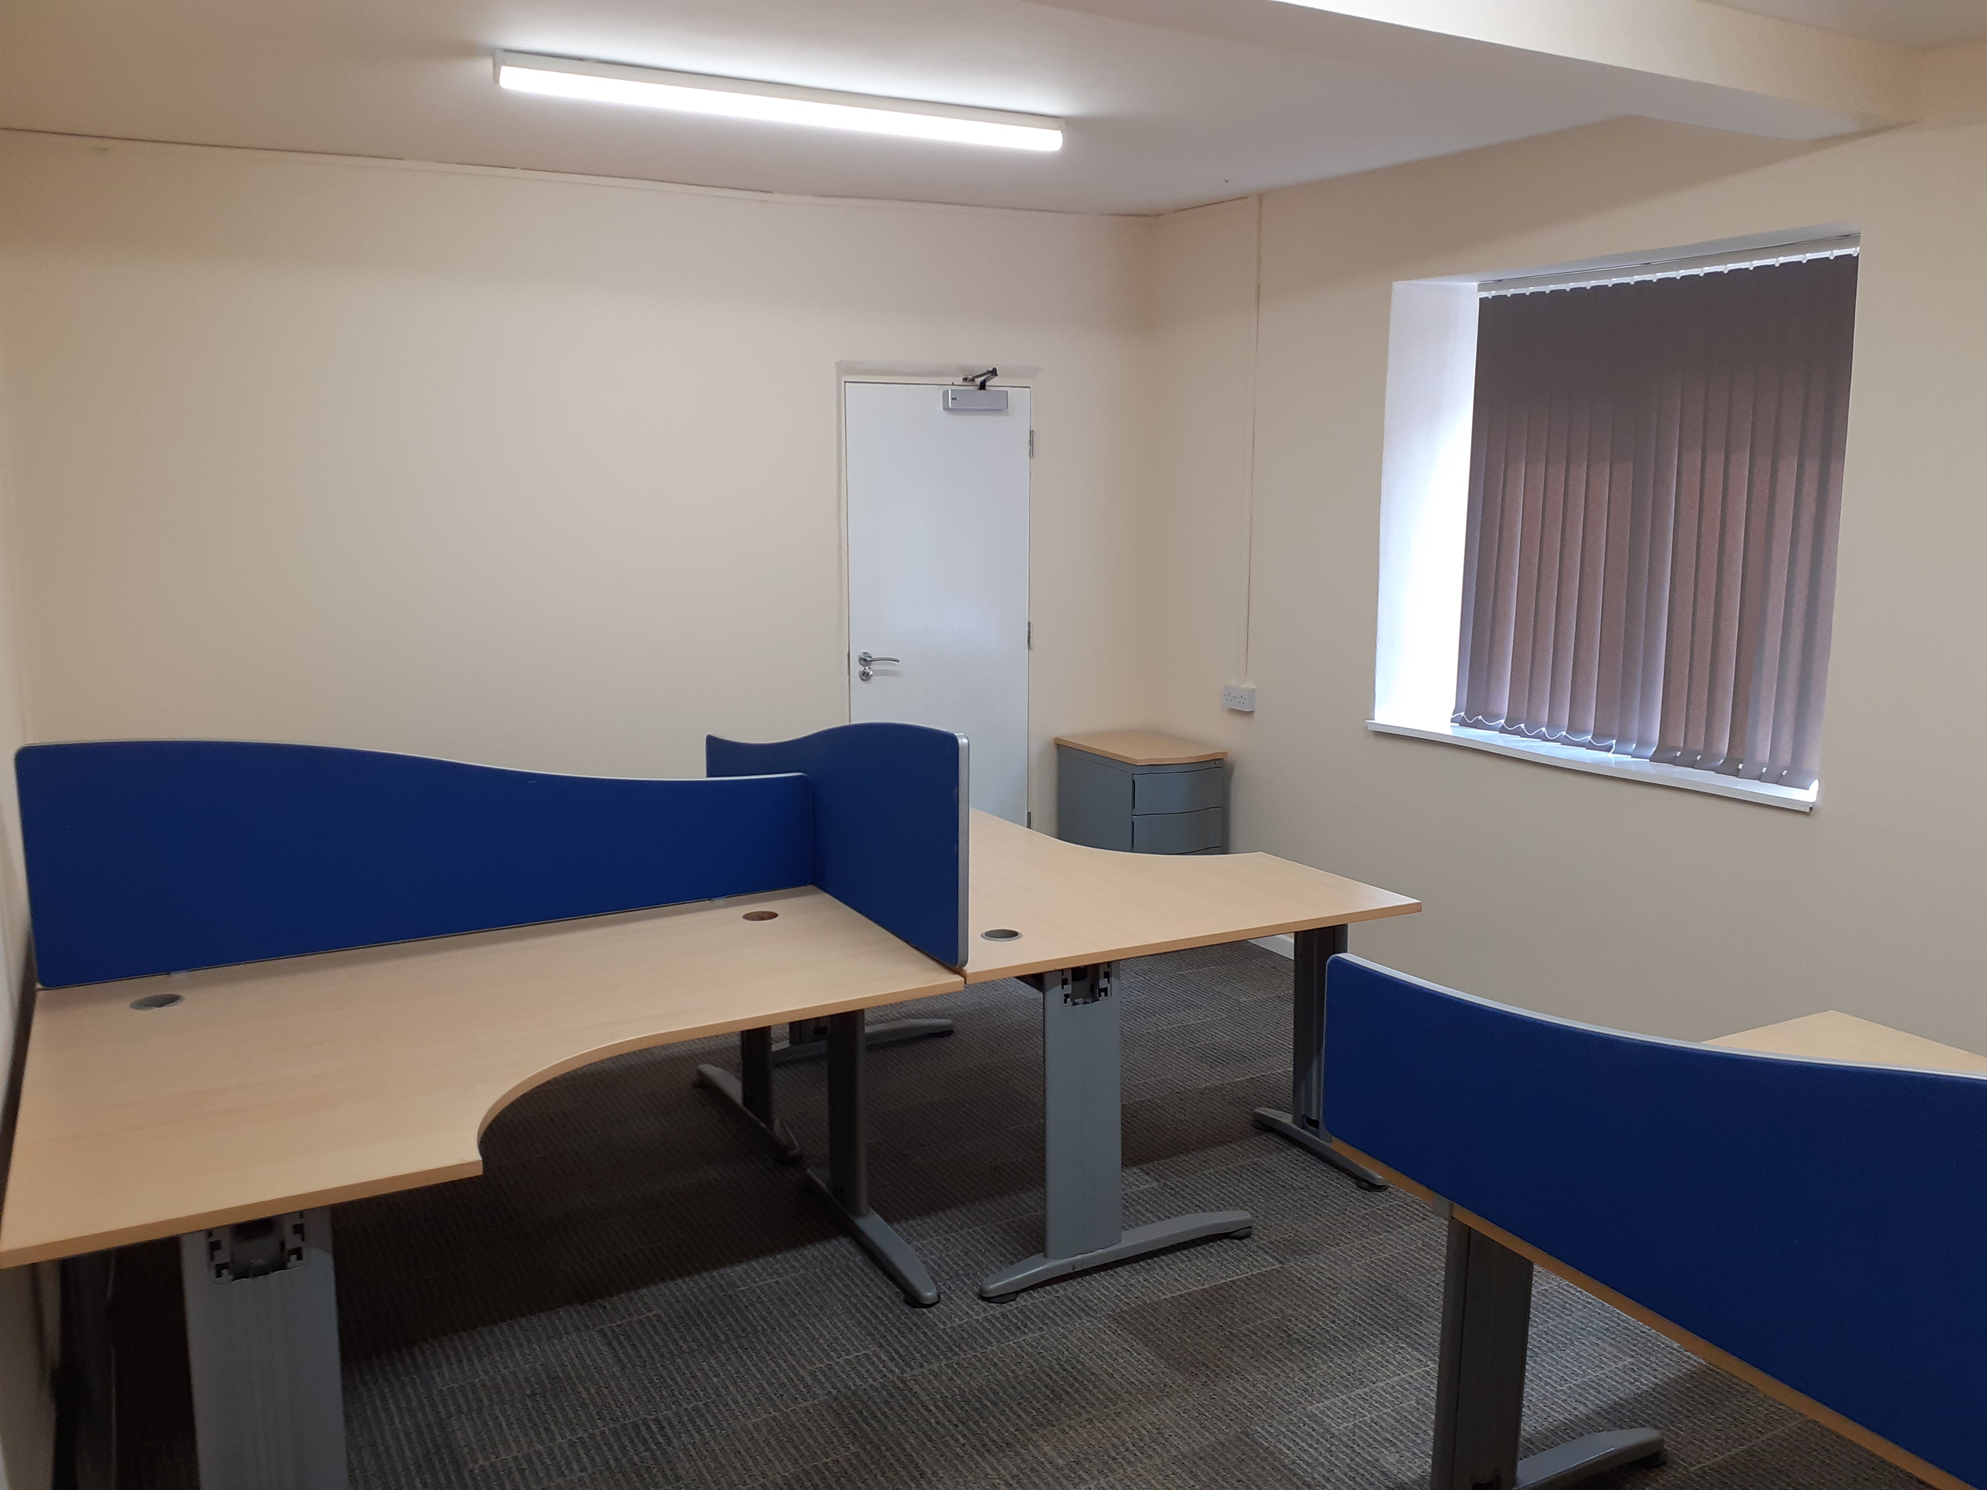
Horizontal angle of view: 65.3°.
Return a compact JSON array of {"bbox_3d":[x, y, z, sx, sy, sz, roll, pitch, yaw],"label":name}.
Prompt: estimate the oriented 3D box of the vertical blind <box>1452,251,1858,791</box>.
[{"bbox_3d":[1.870,-0.673,4.526,0.090,1.410,1.340,-6,11,-29],"label":"vertical blind"}]

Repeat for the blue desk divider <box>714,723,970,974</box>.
[{"bbox_3d":[-0.442,0.093,3.725,0.030,0.475,1.600,-5,11,-28],"label":"blue desk divider"}]

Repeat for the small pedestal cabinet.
[{"bbox_3d":[0.561,0.357,5.769,0.405,0.722,0.600,-5,11,-28],"label":"small pedestal cabinet"}]

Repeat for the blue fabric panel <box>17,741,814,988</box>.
[{"bbox_3d":[-1.132,0.175,3.311,1.600,0.465,0.030,-5,11,-28],"label":"blue fabric panel"}]

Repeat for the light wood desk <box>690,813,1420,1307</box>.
[{"bbox_3d":[0.103,0.645,4.093,1.200,0.722,1.600,-5,11,-28],"label":"light wood desk"}]

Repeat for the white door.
[{"bbox_3d":[-0.193,-0.332,5.880,0.765,2.000,0.045,-5,11,-28],"label":"white door"}]

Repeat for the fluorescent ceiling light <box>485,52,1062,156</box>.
[{"bbox_3d":[-0.494,-1.649,3.992,1.525,0.080,0.075,-5,11,-28],"label":"fluorescent ceiling light"}]

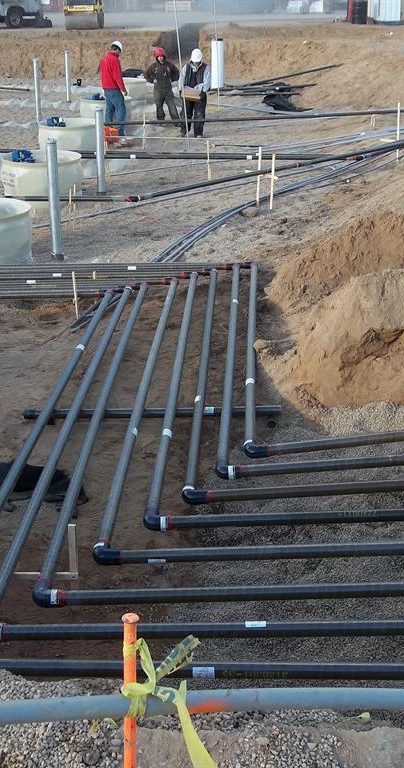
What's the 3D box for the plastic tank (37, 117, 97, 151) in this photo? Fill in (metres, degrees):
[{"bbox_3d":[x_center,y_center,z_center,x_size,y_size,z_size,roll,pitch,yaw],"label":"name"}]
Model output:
[{"bbox_3d":[-2.523,-4.727,18.342,1.240,0.630,1.240,0,23,0],"label":"plastic tank"}]

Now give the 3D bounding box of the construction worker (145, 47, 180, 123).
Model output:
[{"bbox_3d":[-0.886,-6.633,21.224,0.780,1.695,0.420,0,23,0],"label":"construction worker"}]

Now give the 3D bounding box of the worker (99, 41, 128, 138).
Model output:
[{"bbox_3d":[-1.726,-5.916,19.056,0.420,1.860,0.550,-13,25,-29],"label":"worker"}]

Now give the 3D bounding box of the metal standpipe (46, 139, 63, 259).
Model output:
[{"bbox_3d":[-1.643,-2.053,10.582,0.125,1.328,0.125,0,22,0],"label":"metal standpipe"}]

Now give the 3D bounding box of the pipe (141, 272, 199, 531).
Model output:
[{"bbox_3d":[-0.150,-0.174,6.681,0.070,0.066,4.614,1,21,2],"label":"pipe"}]

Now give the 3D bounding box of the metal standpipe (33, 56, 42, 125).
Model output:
[{"bbox_3d":[-3.744,-6.664,21.596,0.130,1.445,0.130,0,23,0],"label":"metal standpipe"}]

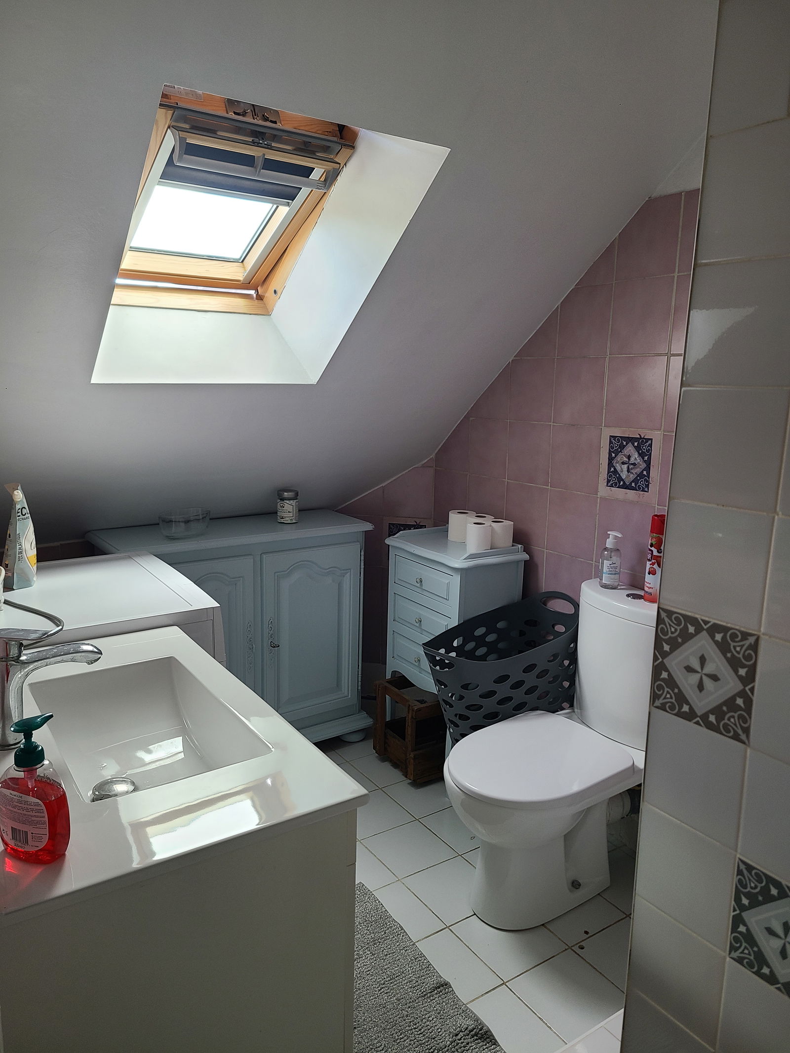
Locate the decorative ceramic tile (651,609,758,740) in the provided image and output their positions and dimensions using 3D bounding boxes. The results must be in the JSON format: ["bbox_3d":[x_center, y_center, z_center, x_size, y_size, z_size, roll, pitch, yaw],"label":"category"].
[{"bbox_3d":[0.419,0.198,1.072,0.010,0.150,0.150,-6,14,-33],"label":"decorative ceramic tile"}]

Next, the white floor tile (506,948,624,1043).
[{"bbox_3d":[0.402,1.069,1.804,0.208,0.010,0.203,-6,14,-33],"label":"white floor tile"}]

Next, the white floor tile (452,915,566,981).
[{"bbox_3d":[0.283,1.030,1.977,0.210,0.010,0.210,-6,14,-33],"label":"white floor tile"}]

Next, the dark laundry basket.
[{"bbox_3d":[0.237,0.487,2.300,0.625,0.510,0.325,-5,13,-30],"label":"dark laundry basket"}]

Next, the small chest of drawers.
[{"bbox_3d":[0.189,0.434,2.702,0.285,0.775,0.435,-6,13,-33],"label":"small chest of drawers"}]

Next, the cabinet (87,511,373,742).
[{"bbox_3d":[-0.549,0.411,2.795,0.902,0.830,0.345,-6,14,-33],"label":"cabinet"}]

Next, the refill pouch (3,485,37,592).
[{"bbox_3d":[-0.838,0.016,1.761,0.075,0.218,0.135,-3,12,-19],"label":"refill pouch"}]

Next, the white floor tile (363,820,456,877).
[{"bbox_3d":[0.041,0.919,2.247,0.207,0.010,0.207,-6,13,-33],"label":"white floor tile"}]

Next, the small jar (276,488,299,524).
[{"bbox_3d":[-0.385,-0.072,2.850,0.076,0.115,0.076,0,12,-10],"label":"small jar"}]

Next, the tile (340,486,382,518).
[{"bbox_3d":[-0.134,-0.106,3.105,0.195,0.125,0.010,5,12,19],"label":"tile"}]

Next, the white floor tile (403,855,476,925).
[{"bbox_3d":[0.156,0.955,2.075,0.207,0.010,0.207,-6,13,-33],"label":"white floor tile"}]

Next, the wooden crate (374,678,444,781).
[{"bbox_3d":[0.116,0.699,2.842,0.280,0.285,0.262,-6,14,-33],"label":"wooden crate"}]

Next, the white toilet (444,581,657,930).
[{"bbox_3d":[0.417,0.584,2.032,0.680,0.750,0.385,-6,13,-33],"label":"white toilet"}]

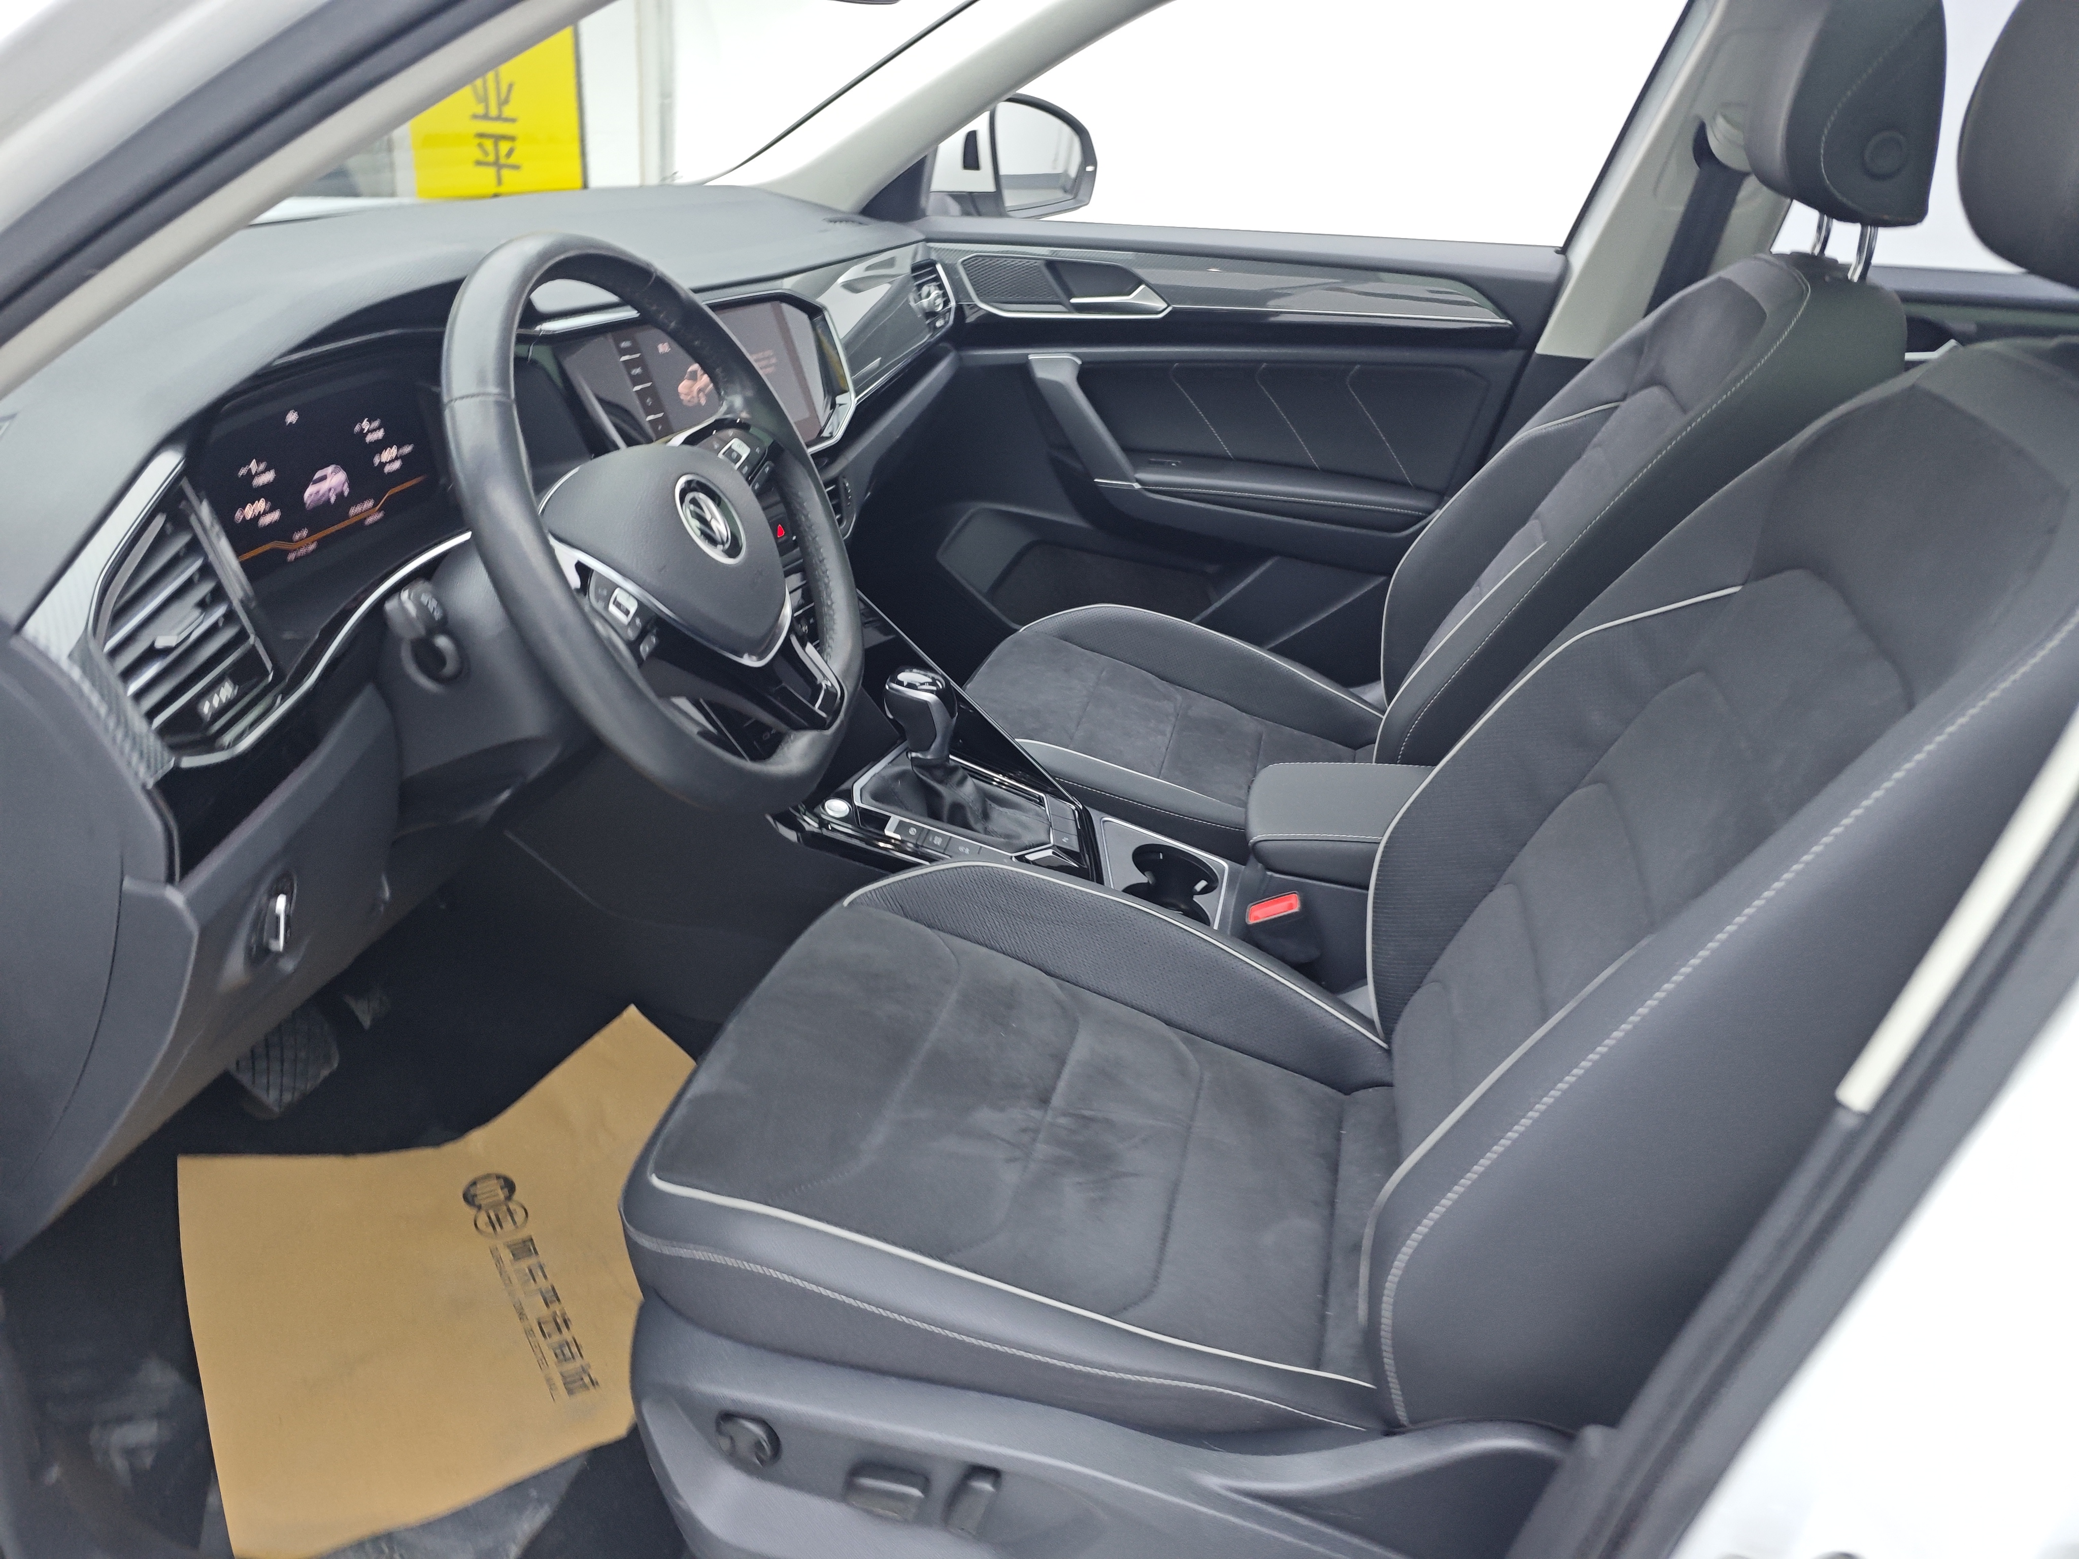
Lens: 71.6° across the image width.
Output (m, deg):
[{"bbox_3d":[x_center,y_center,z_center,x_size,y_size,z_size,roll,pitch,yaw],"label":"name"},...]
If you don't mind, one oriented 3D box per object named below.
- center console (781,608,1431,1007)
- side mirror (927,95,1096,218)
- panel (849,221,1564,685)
[{"bbox_3d":[0.129,0.060,1.353,0.730,0.330,0.260,6,28,10],"label":"center console"},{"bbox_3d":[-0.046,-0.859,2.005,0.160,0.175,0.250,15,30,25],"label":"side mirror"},{"bbox_3d":[0.180,-0.407,1.905,0.870,0.600,0.140,6,28,10],"label":"panel"}]

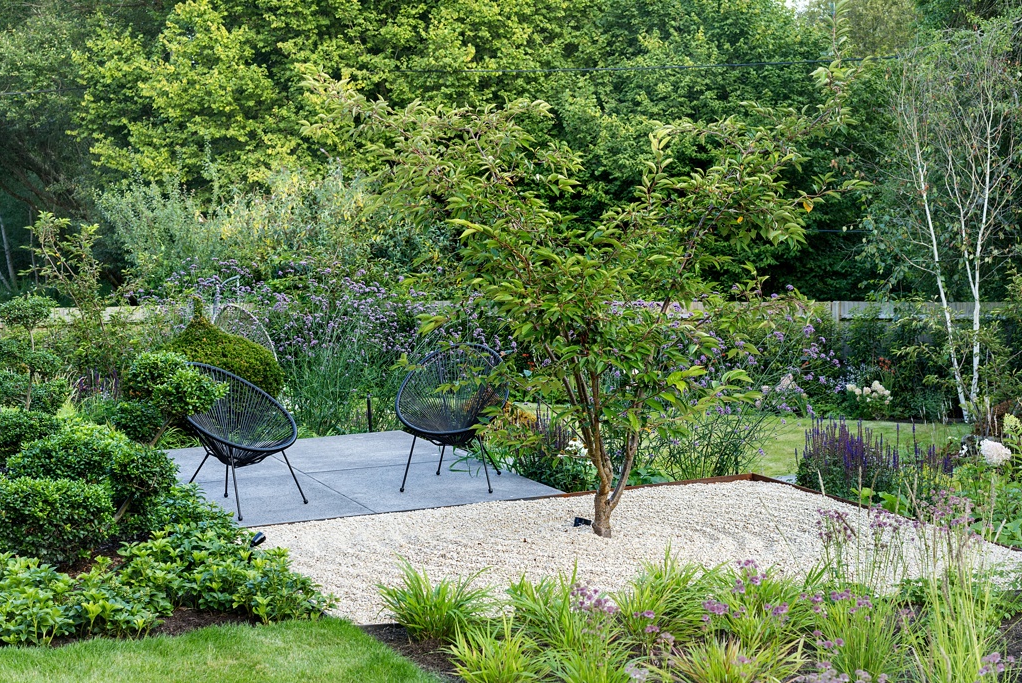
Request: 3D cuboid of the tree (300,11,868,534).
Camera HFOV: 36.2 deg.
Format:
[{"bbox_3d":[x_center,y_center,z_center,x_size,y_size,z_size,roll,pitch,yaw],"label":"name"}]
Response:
[{"bbox_3d":[0.415,-0.335,8.358,2.950,2.770,2.500,-1,6,0],"label":"tree"}]

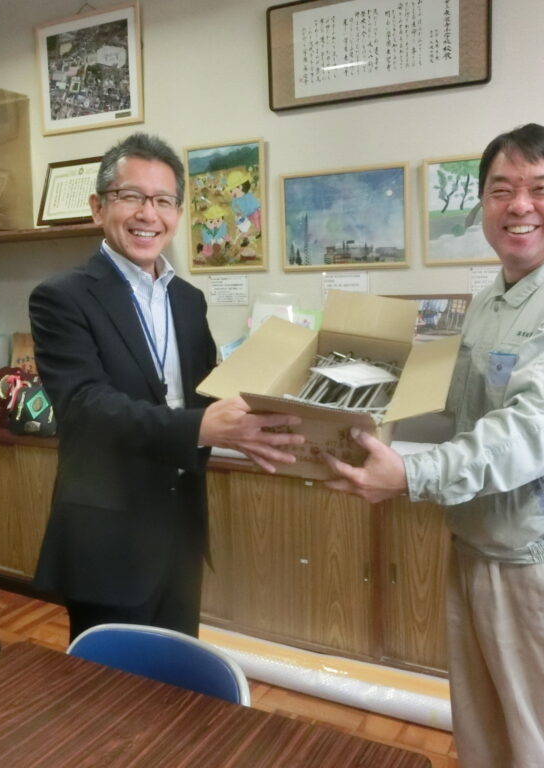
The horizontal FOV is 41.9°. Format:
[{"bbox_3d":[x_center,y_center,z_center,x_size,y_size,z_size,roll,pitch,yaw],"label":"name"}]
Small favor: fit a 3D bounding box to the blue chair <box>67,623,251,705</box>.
[{"bbox_3d":[-0.350,0.872,1.212,0.470,0.770,0.500,3,8,28],"label":"blue chair"}]

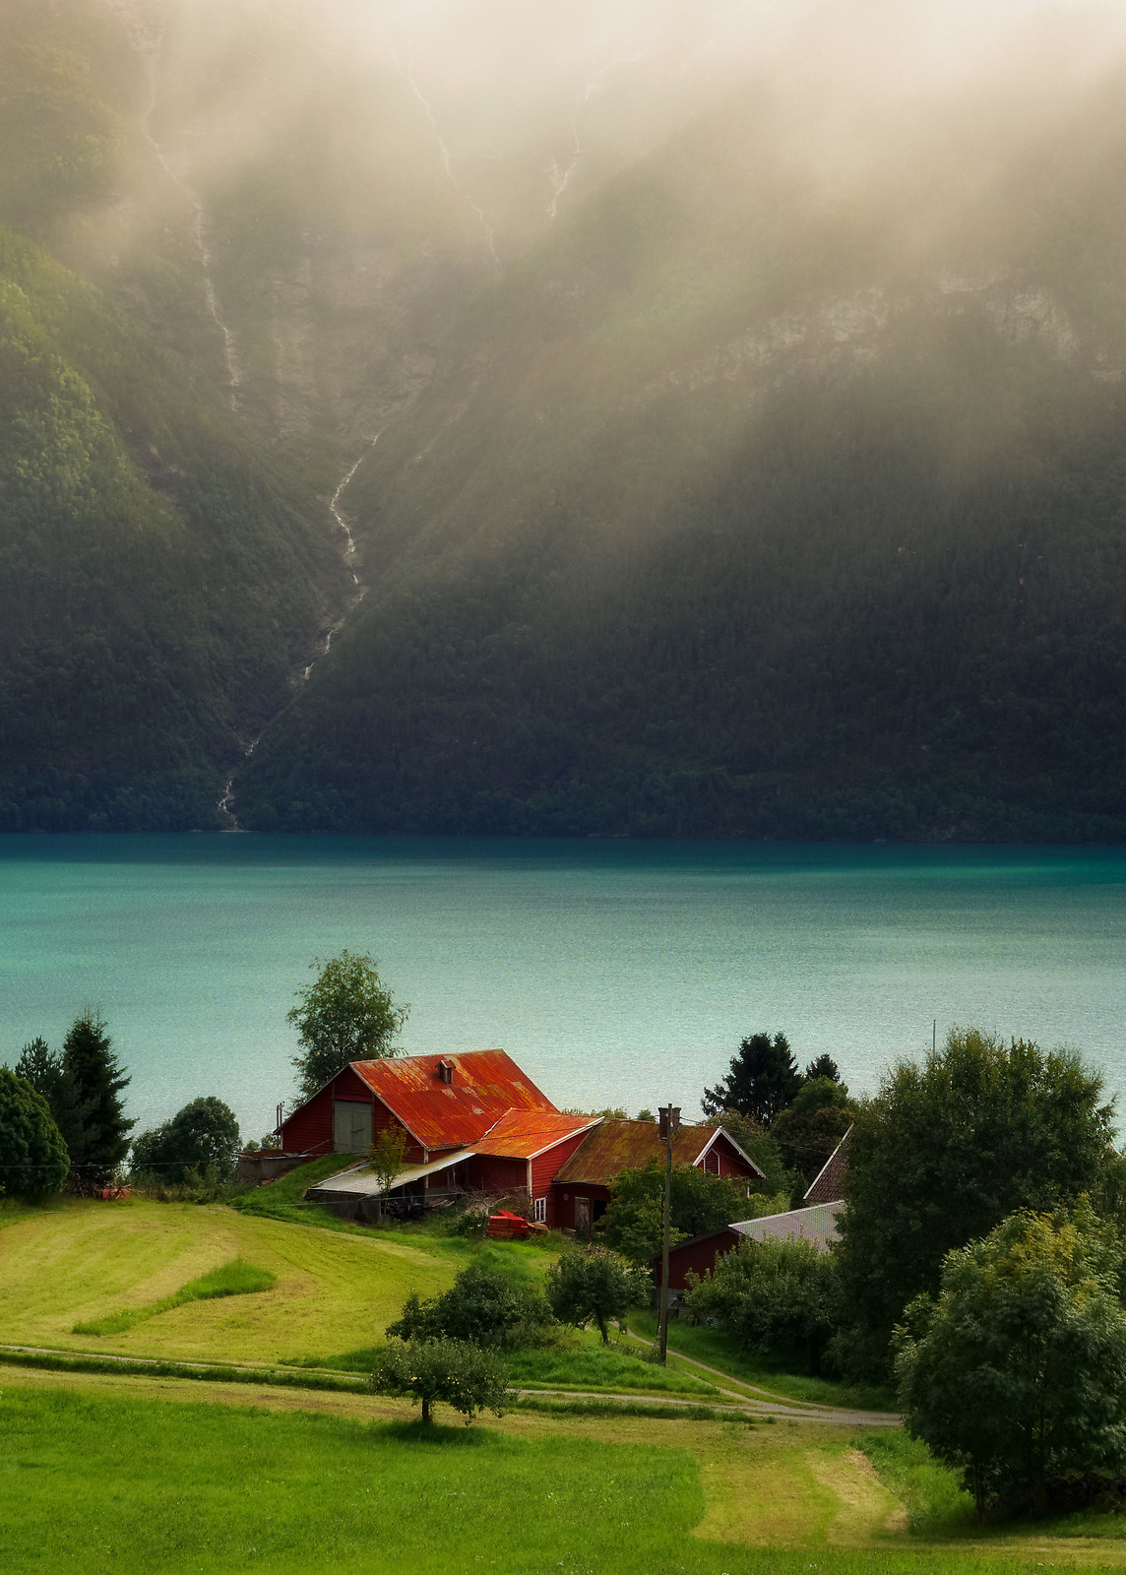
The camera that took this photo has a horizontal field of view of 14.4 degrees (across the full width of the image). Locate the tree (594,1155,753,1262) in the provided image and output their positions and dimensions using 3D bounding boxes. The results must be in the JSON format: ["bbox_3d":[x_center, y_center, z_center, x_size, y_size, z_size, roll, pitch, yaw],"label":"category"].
[{"bbox_3d":[4.988,19.172,201.000,6.901,5.074,6.556,0,2,0],"label":"tree"}]

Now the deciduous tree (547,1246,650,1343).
[{"bbox_3d":[1.363,19.232,169.000,4.054,3.776,3.852,0,2,0],"label":"deciduous tree"}]

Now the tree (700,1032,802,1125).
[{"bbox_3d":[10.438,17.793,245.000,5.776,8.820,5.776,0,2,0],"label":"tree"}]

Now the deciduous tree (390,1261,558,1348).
[{"bbox_3d":[-3.405,19.500,168.000,6.185,3.267,4.638,0,2,0],"label":"deciduous tree"}]

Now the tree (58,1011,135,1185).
[{"bbox_3d":[-23.604,15.805,226.000,3.926,8.978,3.926,0,2,0],"label":"tree"}]

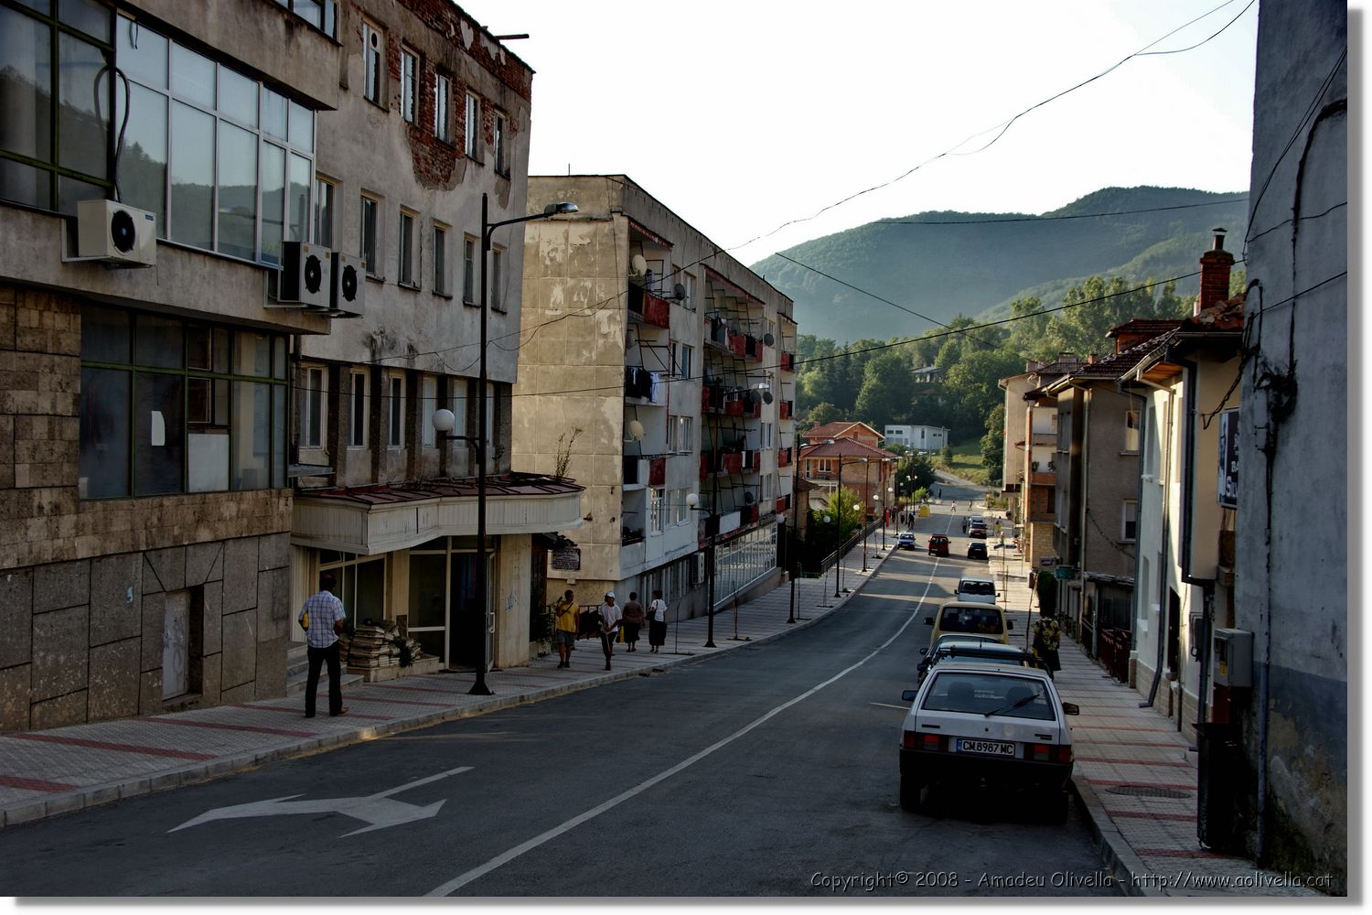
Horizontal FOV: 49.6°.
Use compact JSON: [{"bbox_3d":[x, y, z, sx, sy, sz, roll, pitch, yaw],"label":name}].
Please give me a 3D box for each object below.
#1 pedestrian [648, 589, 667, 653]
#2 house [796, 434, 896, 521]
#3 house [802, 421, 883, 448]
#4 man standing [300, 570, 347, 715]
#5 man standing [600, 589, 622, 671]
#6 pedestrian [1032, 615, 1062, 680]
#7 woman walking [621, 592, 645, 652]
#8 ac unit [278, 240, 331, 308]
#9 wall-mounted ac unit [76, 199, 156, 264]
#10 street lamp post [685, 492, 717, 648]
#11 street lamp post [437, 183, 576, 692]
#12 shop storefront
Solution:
[{"bbox_3d":[-0.720,4.170,37.800,0.480,1.610,0.400,1,1,5],"label":"pedestrian"},{"bbox_3d":[19.000,2.600,175.000,9.800,9.700,10.200,1,1,11],"label":"house"},{"bbox_3d":[20.700,0.700,196.000,7.800,10.300,10.000,1,1,-14],"label":"house"},{"bbox_3d":[-4.394,2.273,18.000,0.530,1.760,0.400,1,1,15],"label":"man standing"},{"bbox_3d":[-1.600,3.620,31.000,0.500,1.650,0.450,1,1,-5],"label":"man standing"},{"bbox_3d":[8.500,4.420,34.900,0.580,1.630,0.420,1,1,9],"label":"pedestrian"},{"bbox_3d":[-1.399,4.341,39.200,0.540,1.570,0.400,1,1,9],"label":"woman walking"},{"bbox_3d":[-4.906,-2.346,19.131,0.320,0.765,0.880,1,1,11],"label":"ac unit"},{"bbox_3d":[-5.723,-2.252,14.980,0.310,0.540,0.860,1,1,11],"label":"wall-mounted ac unit"},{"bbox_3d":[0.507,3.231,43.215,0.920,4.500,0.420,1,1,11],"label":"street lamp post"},{"bbox_3d":[-2.800,-0.210,23.178,2.200,7.800,0.400,1,1,11],"label":"street lamp post"},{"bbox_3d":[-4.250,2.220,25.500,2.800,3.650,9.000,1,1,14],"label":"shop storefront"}]

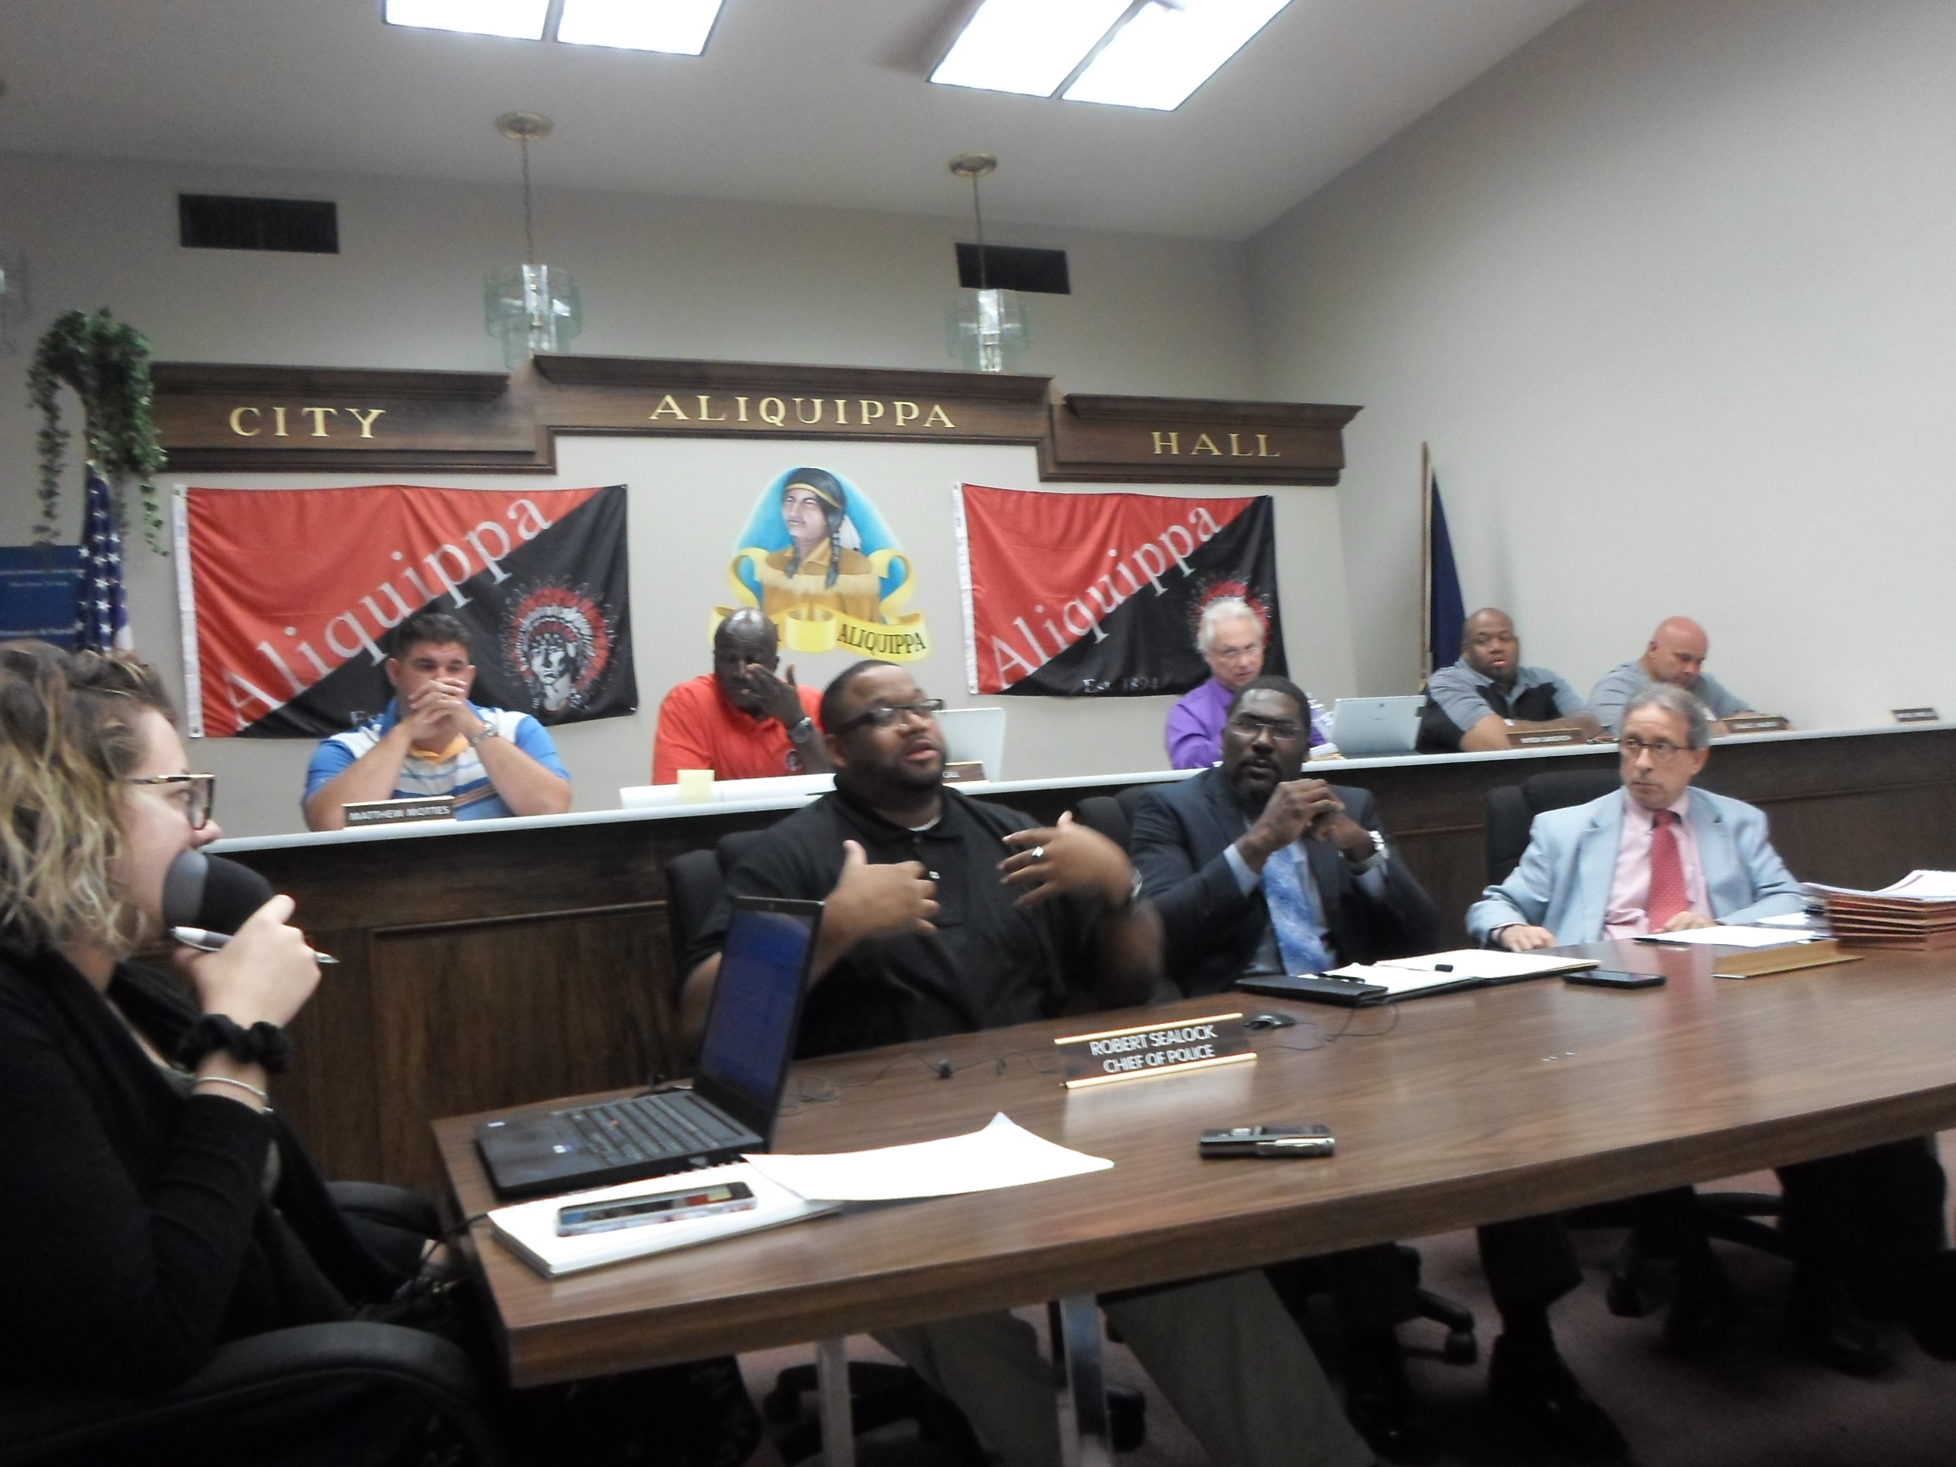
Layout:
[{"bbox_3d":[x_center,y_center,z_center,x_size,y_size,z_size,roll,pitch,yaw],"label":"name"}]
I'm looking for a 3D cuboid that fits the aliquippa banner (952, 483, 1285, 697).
[{"bbox_3d":[0.661,-0.630,6.210,1.530,0.910,0.030,-3,-4,-19],"label":"aliquippa banner"}]

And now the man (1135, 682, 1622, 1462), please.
[{"bbox_3d":[0.639,0.517,2.493,0.580,1.280,0.760,-3,-5,-20],"label":"man"}]

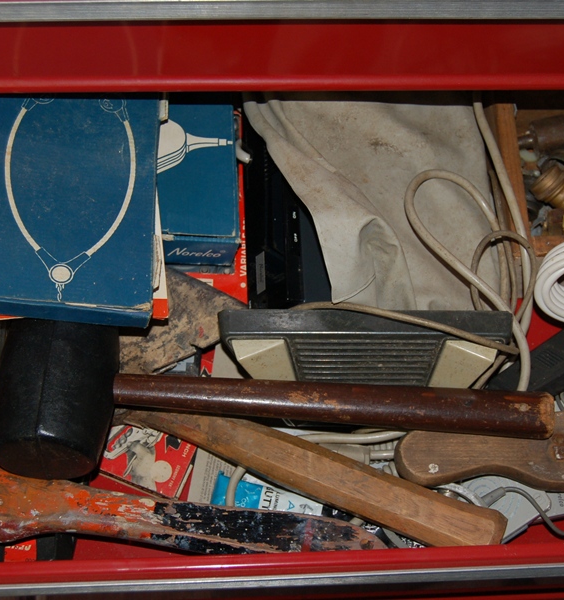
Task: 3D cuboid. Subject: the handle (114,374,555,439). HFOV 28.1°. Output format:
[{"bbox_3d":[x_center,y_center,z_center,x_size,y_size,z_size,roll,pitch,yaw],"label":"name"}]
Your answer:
[{"bbox_3d":[0.035,0.068,0.730,0.287,0.031,0.031,3,66,-2],"label":"handle"}]

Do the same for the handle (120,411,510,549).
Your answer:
[{"bbox_3d":[0.015,0.108,0.729,0.262,0.030,0.034,19,66,5],"label":"handle"}]

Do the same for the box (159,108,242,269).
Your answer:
[{"bbox_3d":[-0.060,-0.089,0.802,0.058,0.036,0.118,-1,66,-4],"label":"box"}]

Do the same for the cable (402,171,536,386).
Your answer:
[{"bbox_3d":[0.128,-0.016,0.783,0.087,0.045,0.157,-1,66,-4],"label":"cable"}]

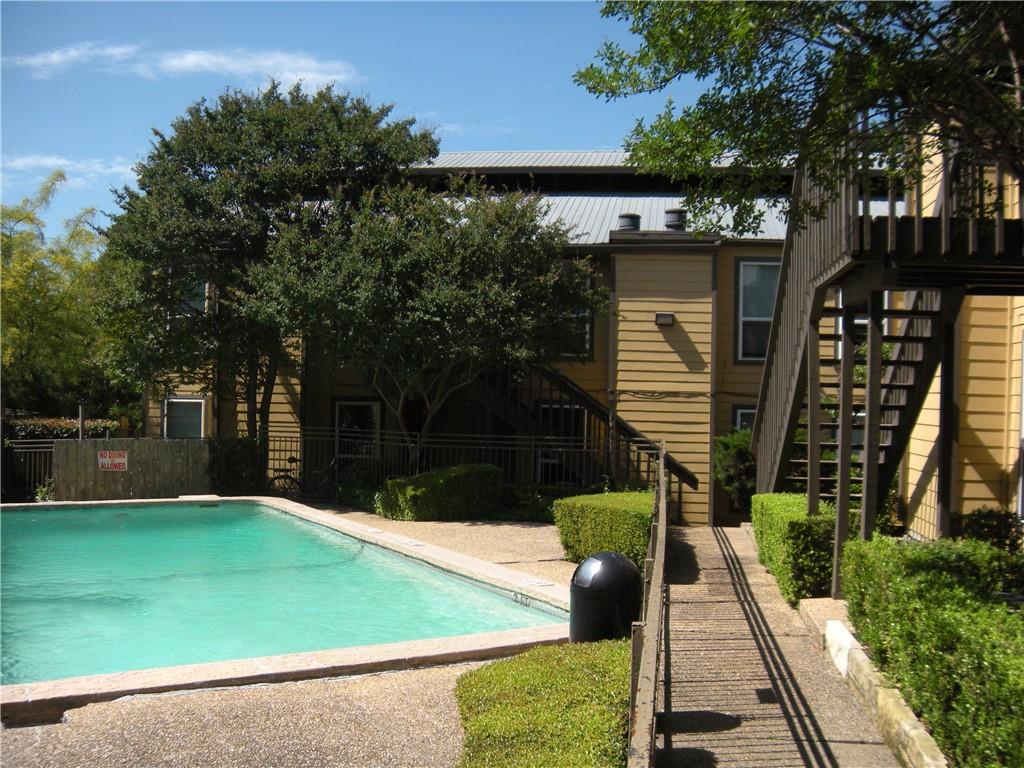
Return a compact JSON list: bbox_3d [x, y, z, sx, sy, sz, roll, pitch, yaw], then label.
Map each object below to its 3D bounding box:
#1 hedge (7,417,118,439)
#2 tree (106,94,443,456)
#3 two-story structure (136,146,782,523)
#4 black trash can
[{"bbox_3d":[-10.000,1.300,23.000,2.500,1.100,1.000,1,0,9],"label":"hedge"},{"bbox_3d":[-4.200,-1.500,17.900,5.800,7.400,5.400,1,0,0],"label":"tree"},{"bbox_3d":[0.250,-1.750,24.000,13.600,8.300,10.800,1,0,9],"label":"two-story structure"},{"bbox_3d":[0.690,1.660,7.550,0.530,0.870,0.530,1,0,0],"label":"black trash can"}]

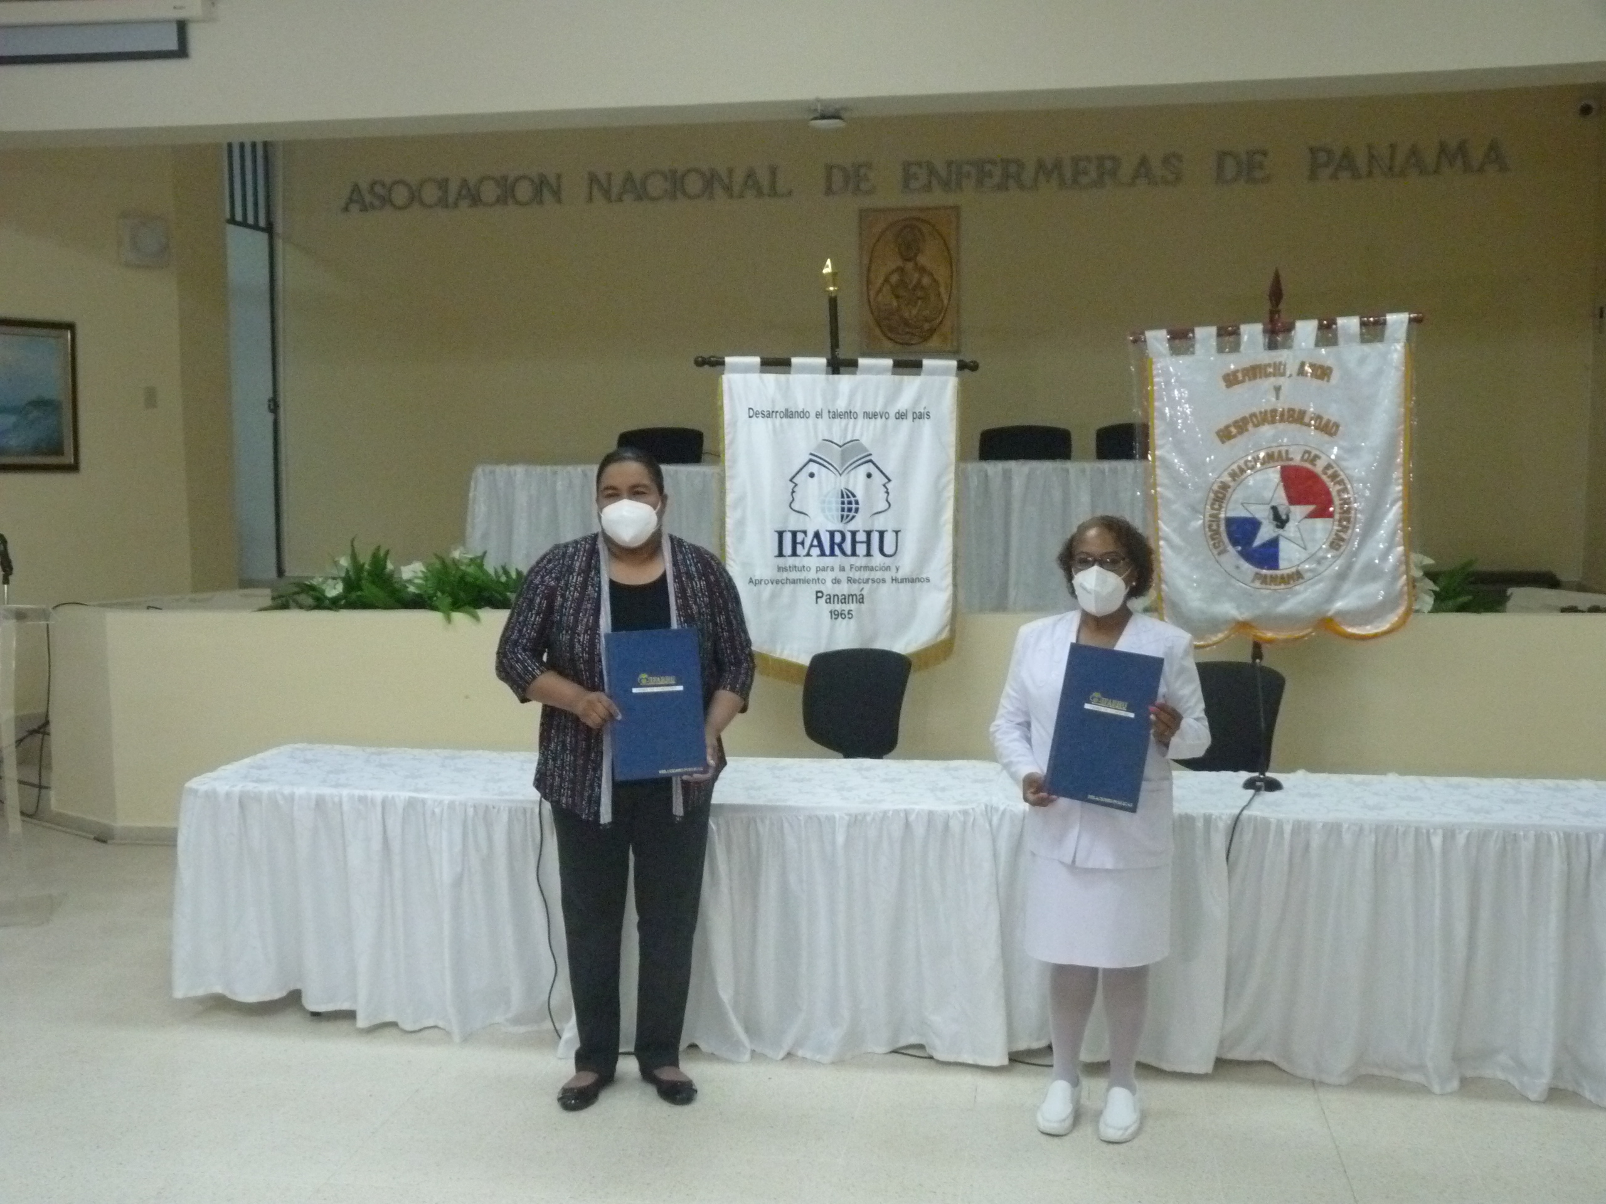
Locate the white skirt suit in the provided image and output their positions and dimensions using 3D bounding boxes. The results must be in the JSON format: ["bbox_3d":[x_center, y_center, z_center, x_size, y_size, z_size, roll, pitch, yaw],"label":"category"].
[{"bbox_3d":[0.735,0.462,4.484,0.520,0.870,0.340,1,6,15],"label":"white skirt suit"}]

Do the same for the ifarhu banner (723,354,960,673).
[{"bbox_3d":[0.136,-0.327,6.880,0.890,1.180,0.070,0,5,2],"label":"ifarhu banner"}]

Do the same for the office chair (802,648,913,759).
[{"bbox_3d":[0.162,0.658,6.390,0.580,0.950,0.580,2,6,22],"label":"office chair"}]

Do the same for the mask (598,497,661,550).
[{"bbox_3d":[-0.435,-0.198,4.531,0.150,0.130,0.100,-1,5,-5],"label":"mask"}]

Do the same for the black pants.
[{"bbox_3d":[-0.453,0.798,4.746,0.410,0.880,0.290,-1,5,-4],"label":"black pants"}]

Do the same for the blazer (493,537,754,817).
[{"bbox_3d":[-0.454,0.194,4.629,0.640,0.730,0.350,-1,5,-4],"label":"blazer"}]

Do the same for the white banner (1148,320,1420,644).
[{"bbox_3d":[1.734,-0.441,6.589,0.940,1.180,0.070,1,5,10],"label":"white banner"}]

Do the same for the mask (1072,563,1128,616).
[{"bbox_3d":[0.719,-0.026,4.367,0.140,0.130,0.100,1,6,14],"label":"mask"}]

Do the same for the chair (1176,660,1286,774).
[{"bbox_3d":[1.409,0.676,6.111,0.580,0.930,0.580,2,6,25],"label":"chair"}]

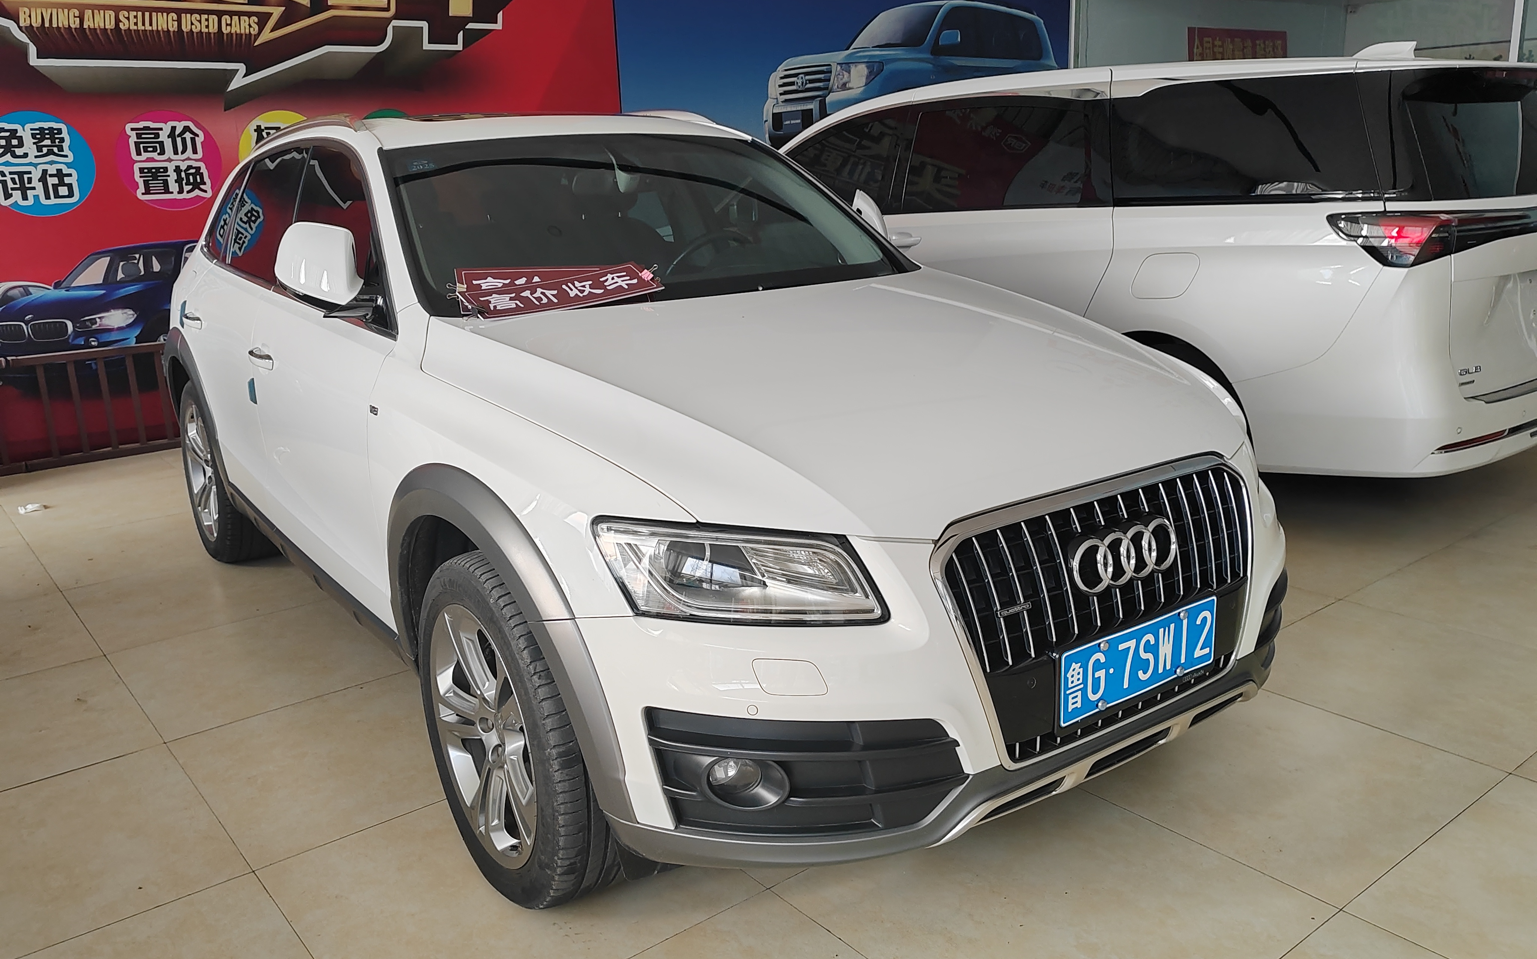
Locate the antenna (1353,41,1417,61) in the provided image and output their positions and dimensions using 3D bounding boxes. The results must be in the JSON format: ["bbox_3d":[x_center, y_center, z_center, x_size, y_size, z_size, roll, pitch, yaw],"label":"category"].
[{"bbox_3d":[2.539,-1.762,4.936,0.250,0.090,0.080,4,16,23],"label":"antenna"}]

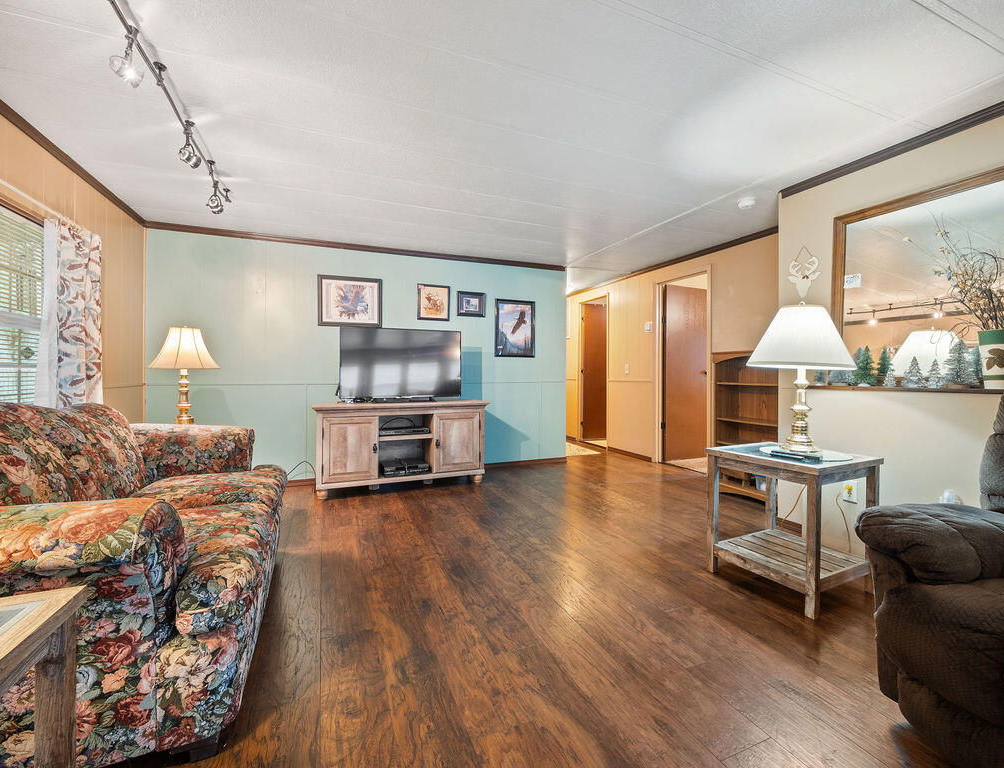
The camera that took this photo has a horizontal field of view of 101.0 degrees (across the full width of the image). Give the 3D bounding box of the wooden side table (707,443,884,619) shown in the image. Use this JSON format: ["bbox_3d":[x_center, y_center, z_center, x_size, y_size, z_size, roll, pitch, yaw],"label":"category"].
[{"bbox_3d":[1.364,0.635,1.972,0.513,0.609,0.511,0,1,-25],"label":"wooden side table"}]

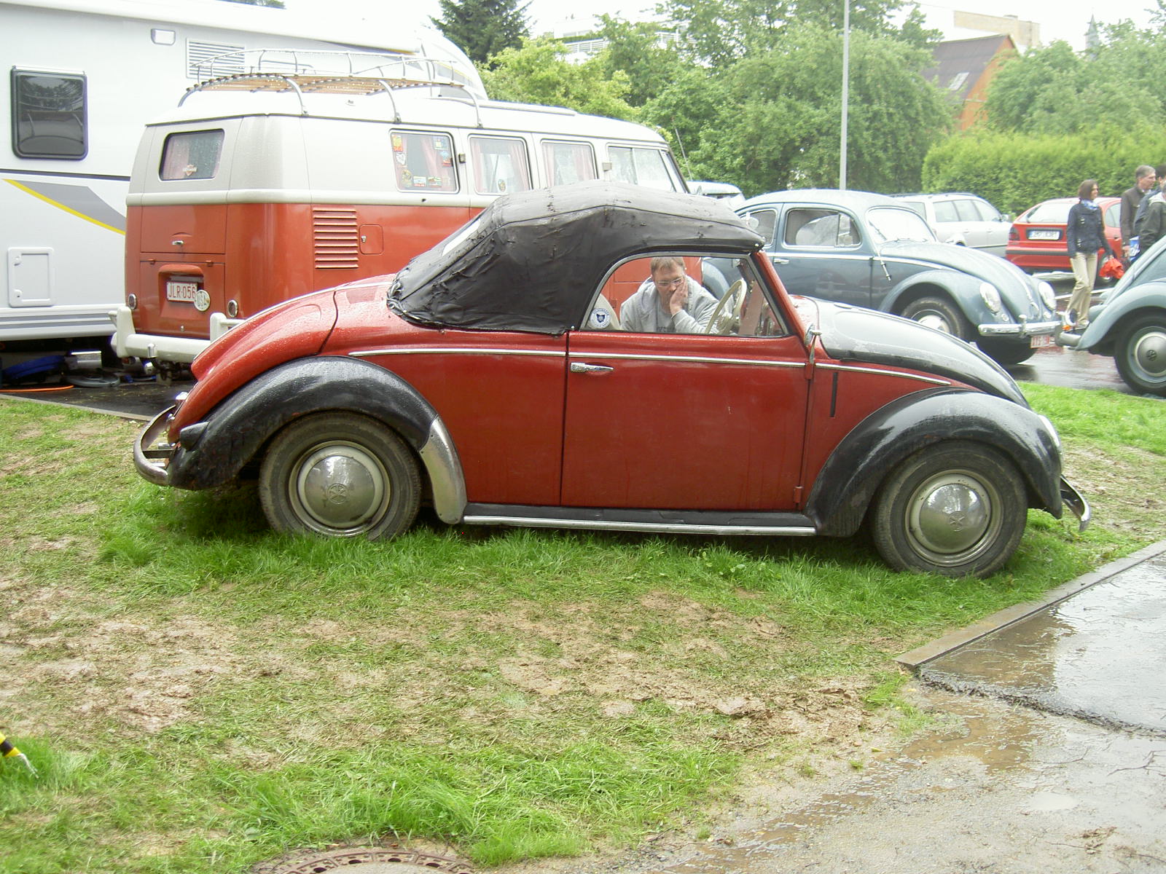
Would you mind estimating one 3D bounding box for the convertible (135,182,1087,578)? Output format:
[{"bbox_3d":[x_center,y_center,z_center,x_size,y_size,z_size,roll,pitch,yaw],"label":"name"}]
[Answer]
[{"bbox_3d":[0.156,-0.325,6.460,4.050,1.480,1.540,3,13,-2],"label":"convertible"}]

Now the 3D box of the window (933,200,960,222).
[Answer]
[{"bbox_3d":[6.769,-4.190,27.600,0.100,0.420,0.950,7,10,42],"label":"window"}]

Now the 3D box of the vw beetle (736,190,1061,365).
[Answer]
[{"bbox_3d":[2.293,-1.424,13.201,4.070,1.500,1.540,7,10,41],"label":"vw beetle"}]

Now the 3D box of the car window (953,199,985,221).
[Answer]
[{"bbox_3d":[7.288,-4.277,28.000,0.100,0.420,0.950,7,10,42],"label":"car window"}]

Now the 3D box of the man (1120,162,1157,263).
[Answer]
[{"bbox_3d":[5.854,-1.970,15.600,0.360,1.780,0.520,1,8,10],"label":"man"}]

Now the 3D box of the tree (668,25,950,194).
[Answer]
[{"bbox_3d":[5.857,-7.537,38.500,7.300,6.400,6.800,0,8,0],"label":"tree"}]

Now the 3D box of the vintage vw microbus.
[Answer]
[{"bbox_3d":[-1.045,-1.435,10.321,4.280,2.120,1.760,-7,11,-44],"label":"vintage vw microbus"}]

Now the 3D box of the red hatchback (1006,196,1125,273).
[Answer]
[{"bbox_3d":[8.541,-3.162,24.411,1.700,1.420,4.150,7,11,43],"label":"red hatchback"}]

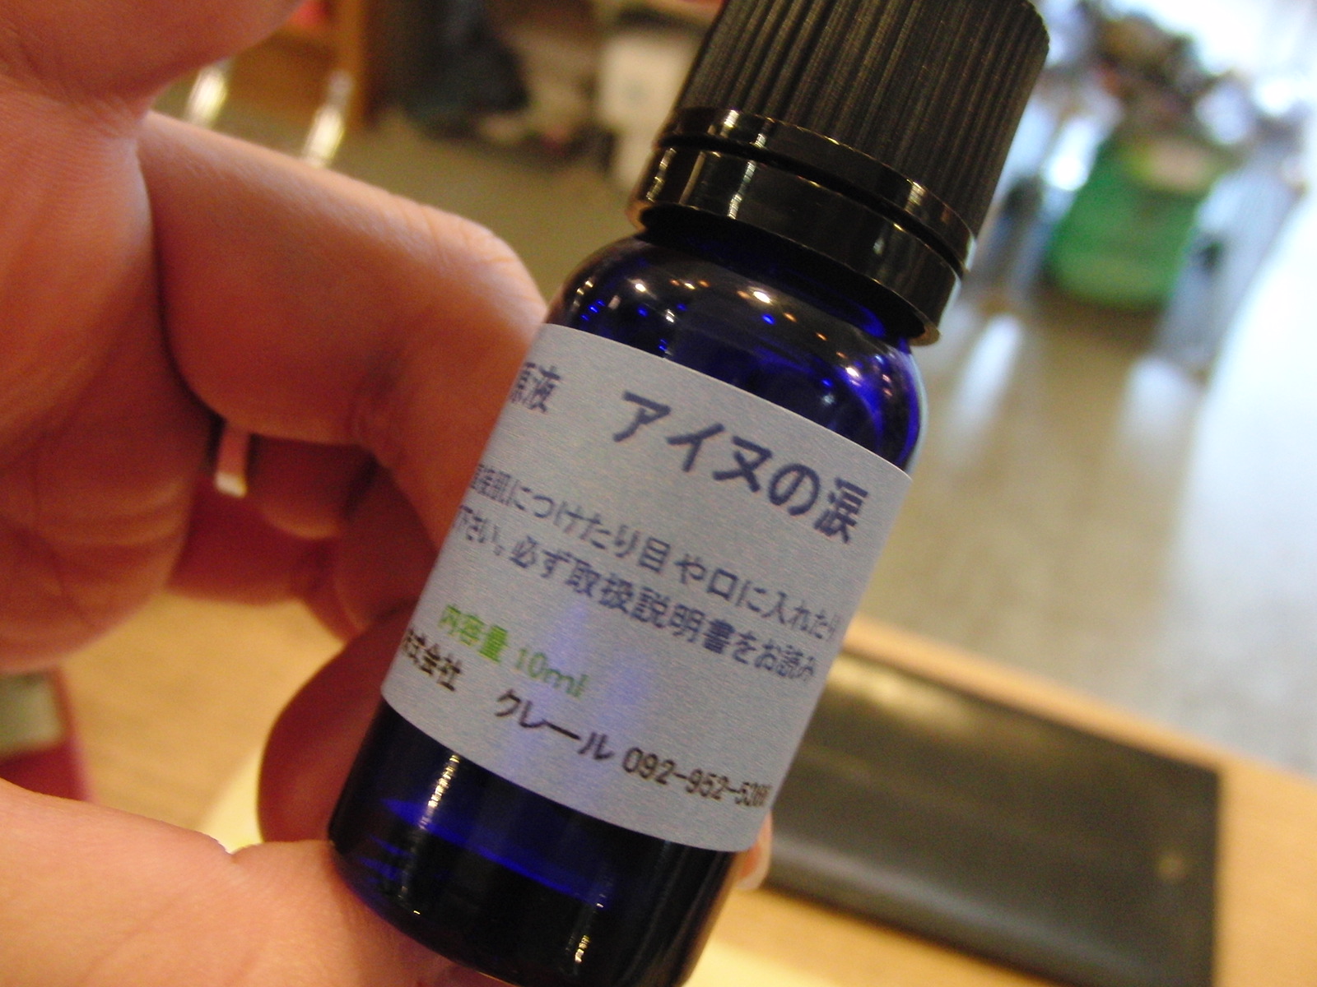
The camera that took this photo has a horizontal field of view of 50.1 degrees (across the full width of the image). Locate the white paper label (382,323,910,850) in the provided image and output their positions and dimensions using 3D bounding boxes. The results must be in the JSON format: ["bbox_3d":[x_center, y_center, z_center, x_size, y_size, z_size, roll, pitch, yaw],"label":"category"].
[{"bbox_3d":[-0.001,0.005,0.084,0.025,0.024,0.018,23,-1,1],"label":"white paper label"}]

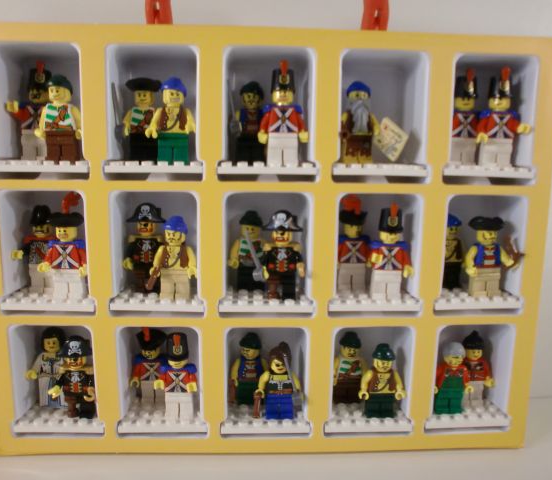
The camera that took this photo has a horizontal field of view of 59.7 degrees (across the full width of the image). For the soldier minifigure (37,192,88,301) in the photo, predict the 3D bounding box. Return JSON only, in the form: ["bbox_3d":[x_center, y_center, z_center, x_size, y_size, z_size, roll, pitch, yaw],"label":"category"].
[{"bbox_3d":[-0.110,0.004,0.253,0.026,0.057,0.015,0,10,-2],"label":"soldier minifigure"}]

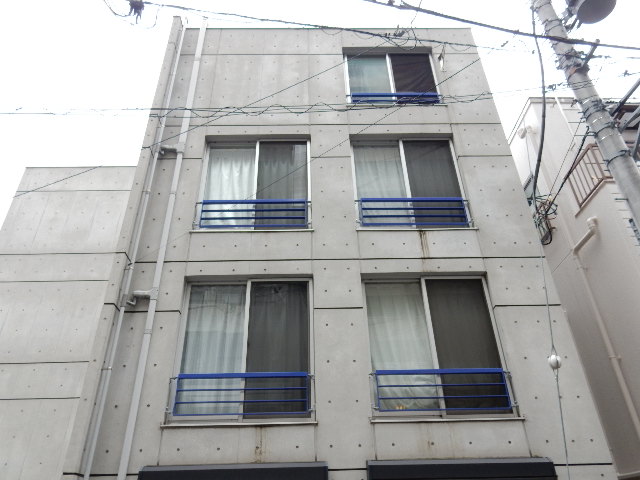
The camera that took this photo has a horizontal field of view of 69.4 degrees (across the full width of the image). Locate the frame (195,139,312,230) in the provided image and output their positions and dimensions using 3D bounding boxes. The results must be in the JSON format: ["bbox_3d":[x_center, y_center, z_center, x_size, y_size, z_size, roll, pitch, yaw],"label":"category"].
[{"bbox_3d":[-1.038,-0.938,7.519,1.782,1.856,0.150,-1,-32,-1],"label":"frame"}]

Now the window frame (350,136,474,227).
[{"bbox_3d":[1.446,-0.972,7.573,1.769,1.856,0.150,-1,-32,-1],"label":"window frame"}]

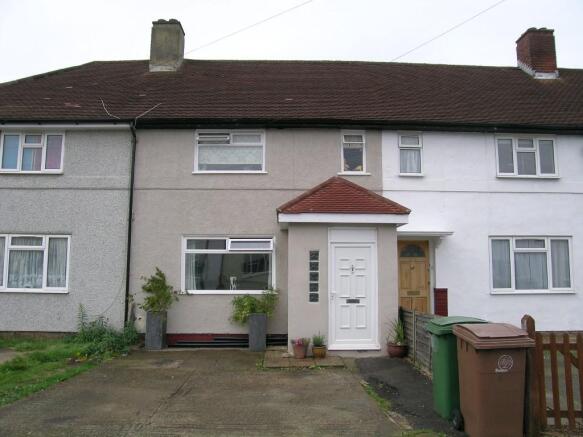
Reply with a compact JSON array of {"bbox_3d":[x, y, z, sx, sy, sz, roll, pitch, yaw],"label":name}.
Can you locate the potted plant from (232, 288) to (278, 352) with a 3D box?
[{"bbox_3d":[-0.754,2.067,9.622,0.978,1.264,0.600,0,-6,-1],"label":"potted plant"}]

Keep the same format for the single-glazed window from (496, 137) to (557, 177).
[{"bbox_3d":[5.391,-1.411,10.848,1.376,0.973,0.100,0,-7,-2],"label":"single-glazed window"}]

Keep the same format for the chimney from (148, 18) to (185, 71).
[{"bbox_3d":[-3.583,-4.870,13.680,0.817,1.586,0.720,0,-7,-2],"label":"chimney"}]

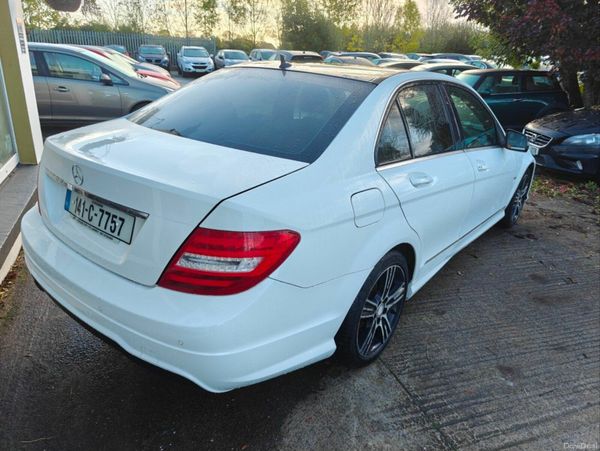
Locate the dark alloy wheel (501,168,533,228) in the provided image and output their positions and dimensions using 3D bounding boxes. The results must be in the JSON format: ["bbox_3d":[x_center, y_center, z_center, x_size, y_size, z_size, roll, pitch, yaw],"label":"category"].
[{"bbox_3d":[2.059,-0.277,4.090,0.230,0.635,0.635,19,26,35],"label":"dark alloy wheel"}]

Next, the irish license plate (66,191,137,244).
[{"bbox_3d":[-0.814,-0.049,1.655,0.520,0.115,0.015,19,19,35],"label":"irish license plate"}]

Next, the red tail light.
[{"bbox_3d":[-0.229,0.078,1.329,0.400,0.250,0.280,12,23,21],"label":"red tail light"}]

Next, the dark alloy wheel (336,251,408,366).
[{"bbox_3d":[0.307,0.382,2.062,0.250,0.637,0.637,19,26,35],"label":"dark alloy wheel"}]

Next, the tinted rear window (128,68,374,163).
[{"bbox_3d":[-0.274,-0.647,2.099,1.300,0.100,0.750,19,50,35],"label":"tinted rear window"}]

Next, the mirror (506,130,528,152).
[{"bbox_3d":[1.601,-0.621,3.069,0.200,0.145,0.110,19,26,35],"label":"mirror"}]

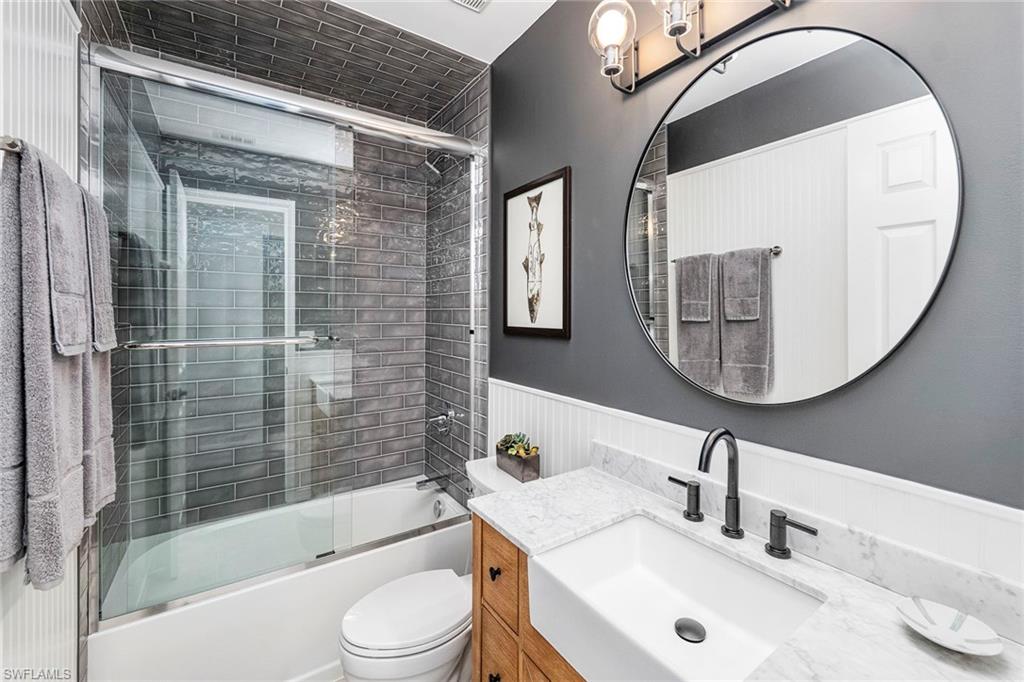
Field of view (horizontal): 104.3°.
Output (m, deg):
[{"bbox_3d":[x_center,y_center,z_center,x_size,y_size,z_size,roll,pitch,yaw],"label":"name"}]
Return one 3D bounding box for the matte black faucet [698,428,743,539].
[{"bbox_3d":[0.525,0.360,0.993,0.170,0.276,0.057,-2,3,-34],"label":"matte black faucet"}]

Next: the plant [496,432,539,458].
[{"bbox_3d":[0.025,0.451,1.750,0.088,0.077,0.210,-2,3,-34],"label":"plant"}]

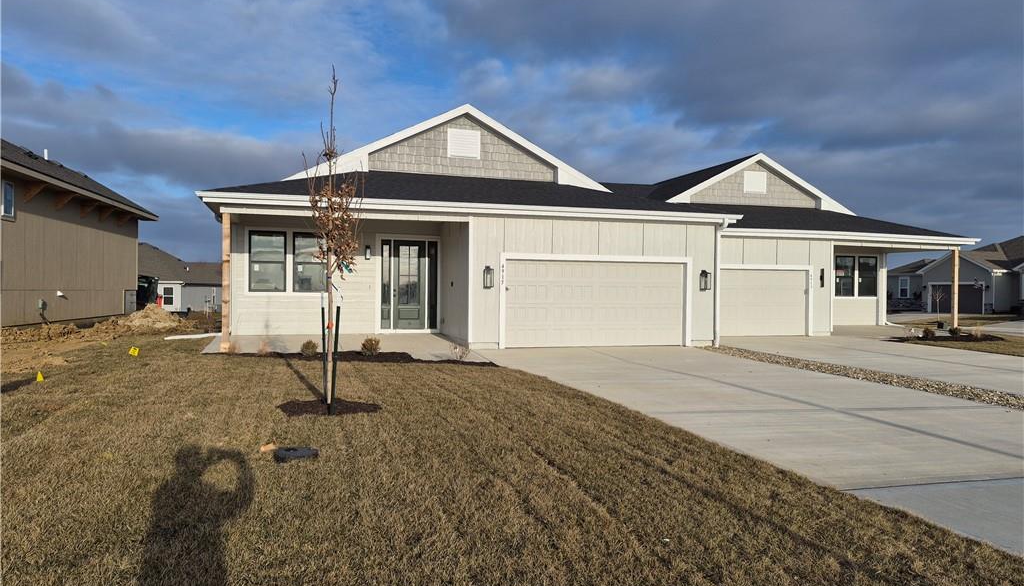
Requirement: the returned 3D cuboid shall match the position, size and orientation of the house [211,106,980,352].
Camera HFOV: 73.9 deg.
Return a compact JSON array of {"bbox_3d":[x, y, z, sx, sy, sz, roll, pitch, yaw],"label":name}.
[{"bbox_3d":[2.442,-1.924,26.579,24.340,6.570,19.460,0,0,-17],"label":"house"}]

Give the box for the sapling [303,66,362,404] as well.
[{"bbox_3d":[-2.183,-0.711,8.273,0.730,4.110,0.730,0,0,-15],"label":"sapling"}]

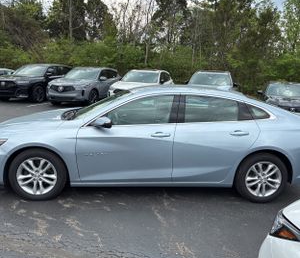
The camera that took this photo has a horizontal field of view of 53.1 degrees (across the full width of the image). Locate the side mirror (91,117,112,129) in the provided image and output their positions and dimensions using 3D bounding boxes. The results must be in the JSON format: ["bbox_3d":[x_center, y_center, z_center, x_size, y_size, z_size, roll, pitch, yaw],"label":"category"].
[{"bbox_3d":[-0.539,-0.078,3.489,0.190,0.150,0.250,2,11,-4],"label":"side mirror"}]

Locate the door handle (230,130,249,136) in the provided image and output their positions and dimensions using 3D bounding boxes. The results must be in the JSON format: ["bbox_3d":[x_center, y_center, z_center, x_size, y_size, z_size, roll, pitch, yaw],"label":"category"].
[{"bbox_3d":[1.103,0.057,3.690,0.235,0.050,0.050,2,11,-4],"label":"door handle"}]

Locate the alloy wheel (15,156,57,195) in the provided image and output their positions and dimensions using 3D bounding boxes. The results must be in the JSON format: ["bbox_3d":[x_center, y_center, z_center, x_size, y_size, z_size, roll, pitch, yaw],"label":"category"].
[{"bbox_3d":[-1.369,0.560,3.713,0.470,0.470,0.180,2,11,-4],"label":"alloy wheel"}]

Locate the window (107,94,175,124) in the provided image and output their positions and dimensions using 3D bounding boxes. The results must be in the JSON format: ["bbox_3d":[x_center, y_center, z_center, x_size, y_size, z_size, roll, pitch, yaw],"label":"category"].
[{"bbox_3d":[-0.140,-0.243,3.713,0.860,0.400,0.060,2,-16,-4],"label":"window"}]

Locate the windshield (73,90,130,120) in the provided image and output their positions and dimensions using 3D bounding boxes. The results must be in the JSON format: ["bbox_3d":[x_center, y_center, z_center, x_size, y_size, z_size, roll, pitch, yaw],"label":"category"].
[{"bbox_3d":[-0.728,-0.407,4.402,0.950,0.140,1.420,-27,12,2],"label":"windshield"}]

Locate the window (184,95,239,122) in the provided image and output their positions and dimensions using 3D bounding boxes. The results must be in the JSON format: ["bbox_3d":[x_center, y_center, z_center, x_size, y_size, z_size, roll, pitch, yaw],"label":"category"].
[{"bbox_3d":[0.783,-0.243,3.776,0.690,0.370,0.060,2,-16,-4],"label":"window"}]

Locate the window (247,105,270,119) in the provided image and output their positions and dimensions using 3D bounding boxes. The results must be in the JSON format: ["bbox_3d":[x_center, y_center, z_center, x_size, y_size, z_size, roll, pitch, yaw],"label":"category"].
[{"bbox_3d":[1.377,-0.213,3.808,0.300,0.190,0.050,0,-16,-10],"label":"window"}]

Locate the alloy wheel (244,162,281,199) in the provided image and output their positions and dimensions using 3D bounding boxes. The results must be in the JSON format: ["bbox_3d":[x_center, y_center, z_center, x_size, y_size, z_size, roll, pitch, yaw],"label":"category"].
[{"bbox_3d":[1.451,0.634,3.921,0.470,0.470,0.180,2,11,-4],"label":"alloy wheel"}]

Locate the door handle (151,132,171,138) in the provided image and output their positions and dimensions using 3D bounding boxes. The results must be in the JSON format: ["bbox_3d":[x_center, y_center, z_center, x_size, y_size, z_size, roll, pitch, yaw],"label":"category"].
[{"bbox_3d":[0.135,0.077,3.622,0.235,0.050,0.050,2,11,-4],"label":"door handle"}]

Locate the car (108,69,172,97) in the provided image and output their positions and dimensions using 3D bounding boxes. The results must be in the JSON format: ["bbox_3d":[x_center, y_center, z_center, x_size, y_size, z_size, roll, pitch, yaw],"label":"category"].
[{"bbox_3d":[-0.250,-1.850,13.600,1.900,1.660,4.700,5,11,13],"label":"car"}]

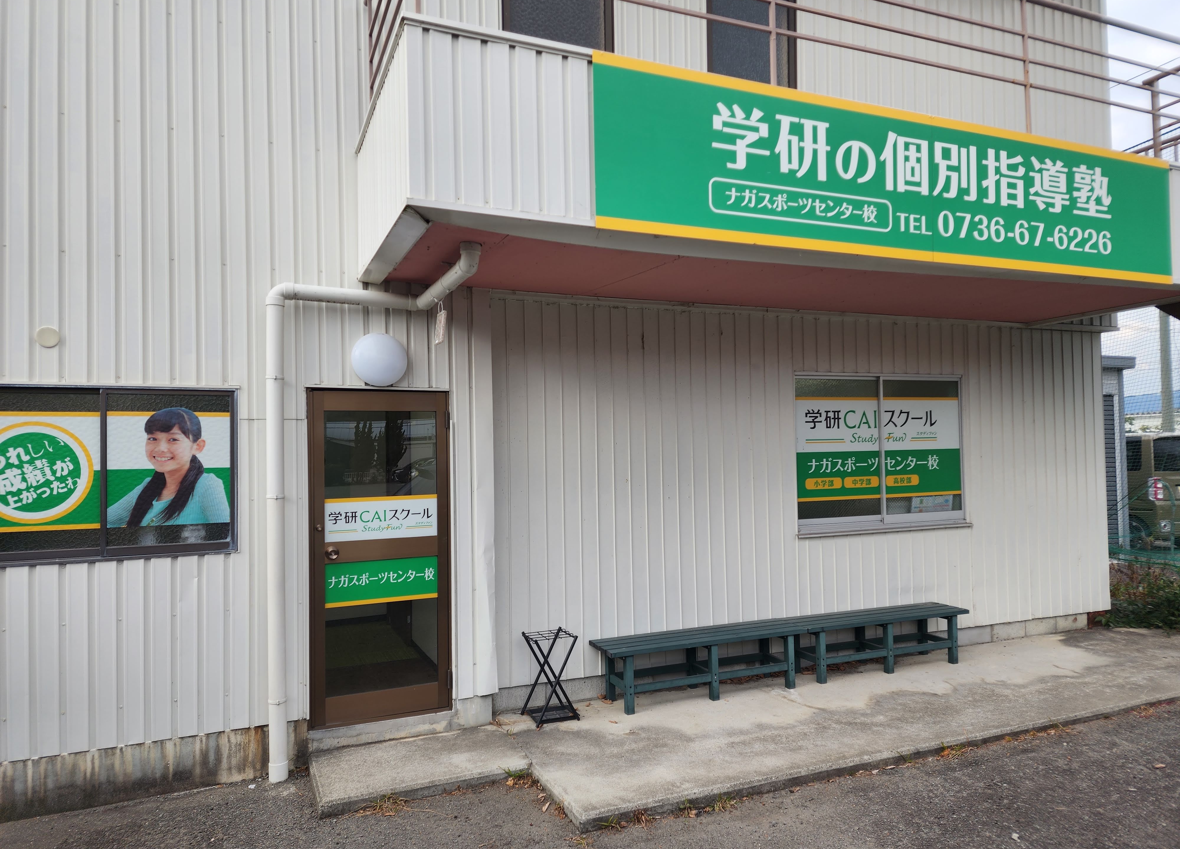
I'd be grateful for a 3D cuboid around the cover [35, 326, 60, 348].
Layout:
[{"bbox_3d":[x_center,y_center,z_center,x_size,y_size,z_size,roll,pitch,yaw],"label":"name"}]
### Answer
[{"bbox_3d":[-2.689,-0.432,3.888,0.108,0.108,0.030,0,-1,-24],"label":"cover"}]

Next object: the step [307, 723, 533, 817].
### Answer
[{"bbox_3d":[-0.938,1.864,4.277,1.065,0.095,0.600,0,-1,-24],"label":"step"}]

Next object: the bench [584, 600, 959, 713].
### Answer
[{"bbox_3d":[1.429,1.608,5.530,2.904,0.388,0.374,-1,-1,-21],"label":"bench"}]

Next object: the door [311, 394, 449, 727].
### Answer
[{"bbox_3d":[-1.206,0.749,4.529,0.799,1.880,0.080,0,-2,-21],"label":"door"}]

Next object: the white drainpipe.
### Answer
[{"bbox_3d":[-1.116,0.527,3.952,0.923,2.725,1.055,0,-1,-24],"label":"white drainpipe"}]

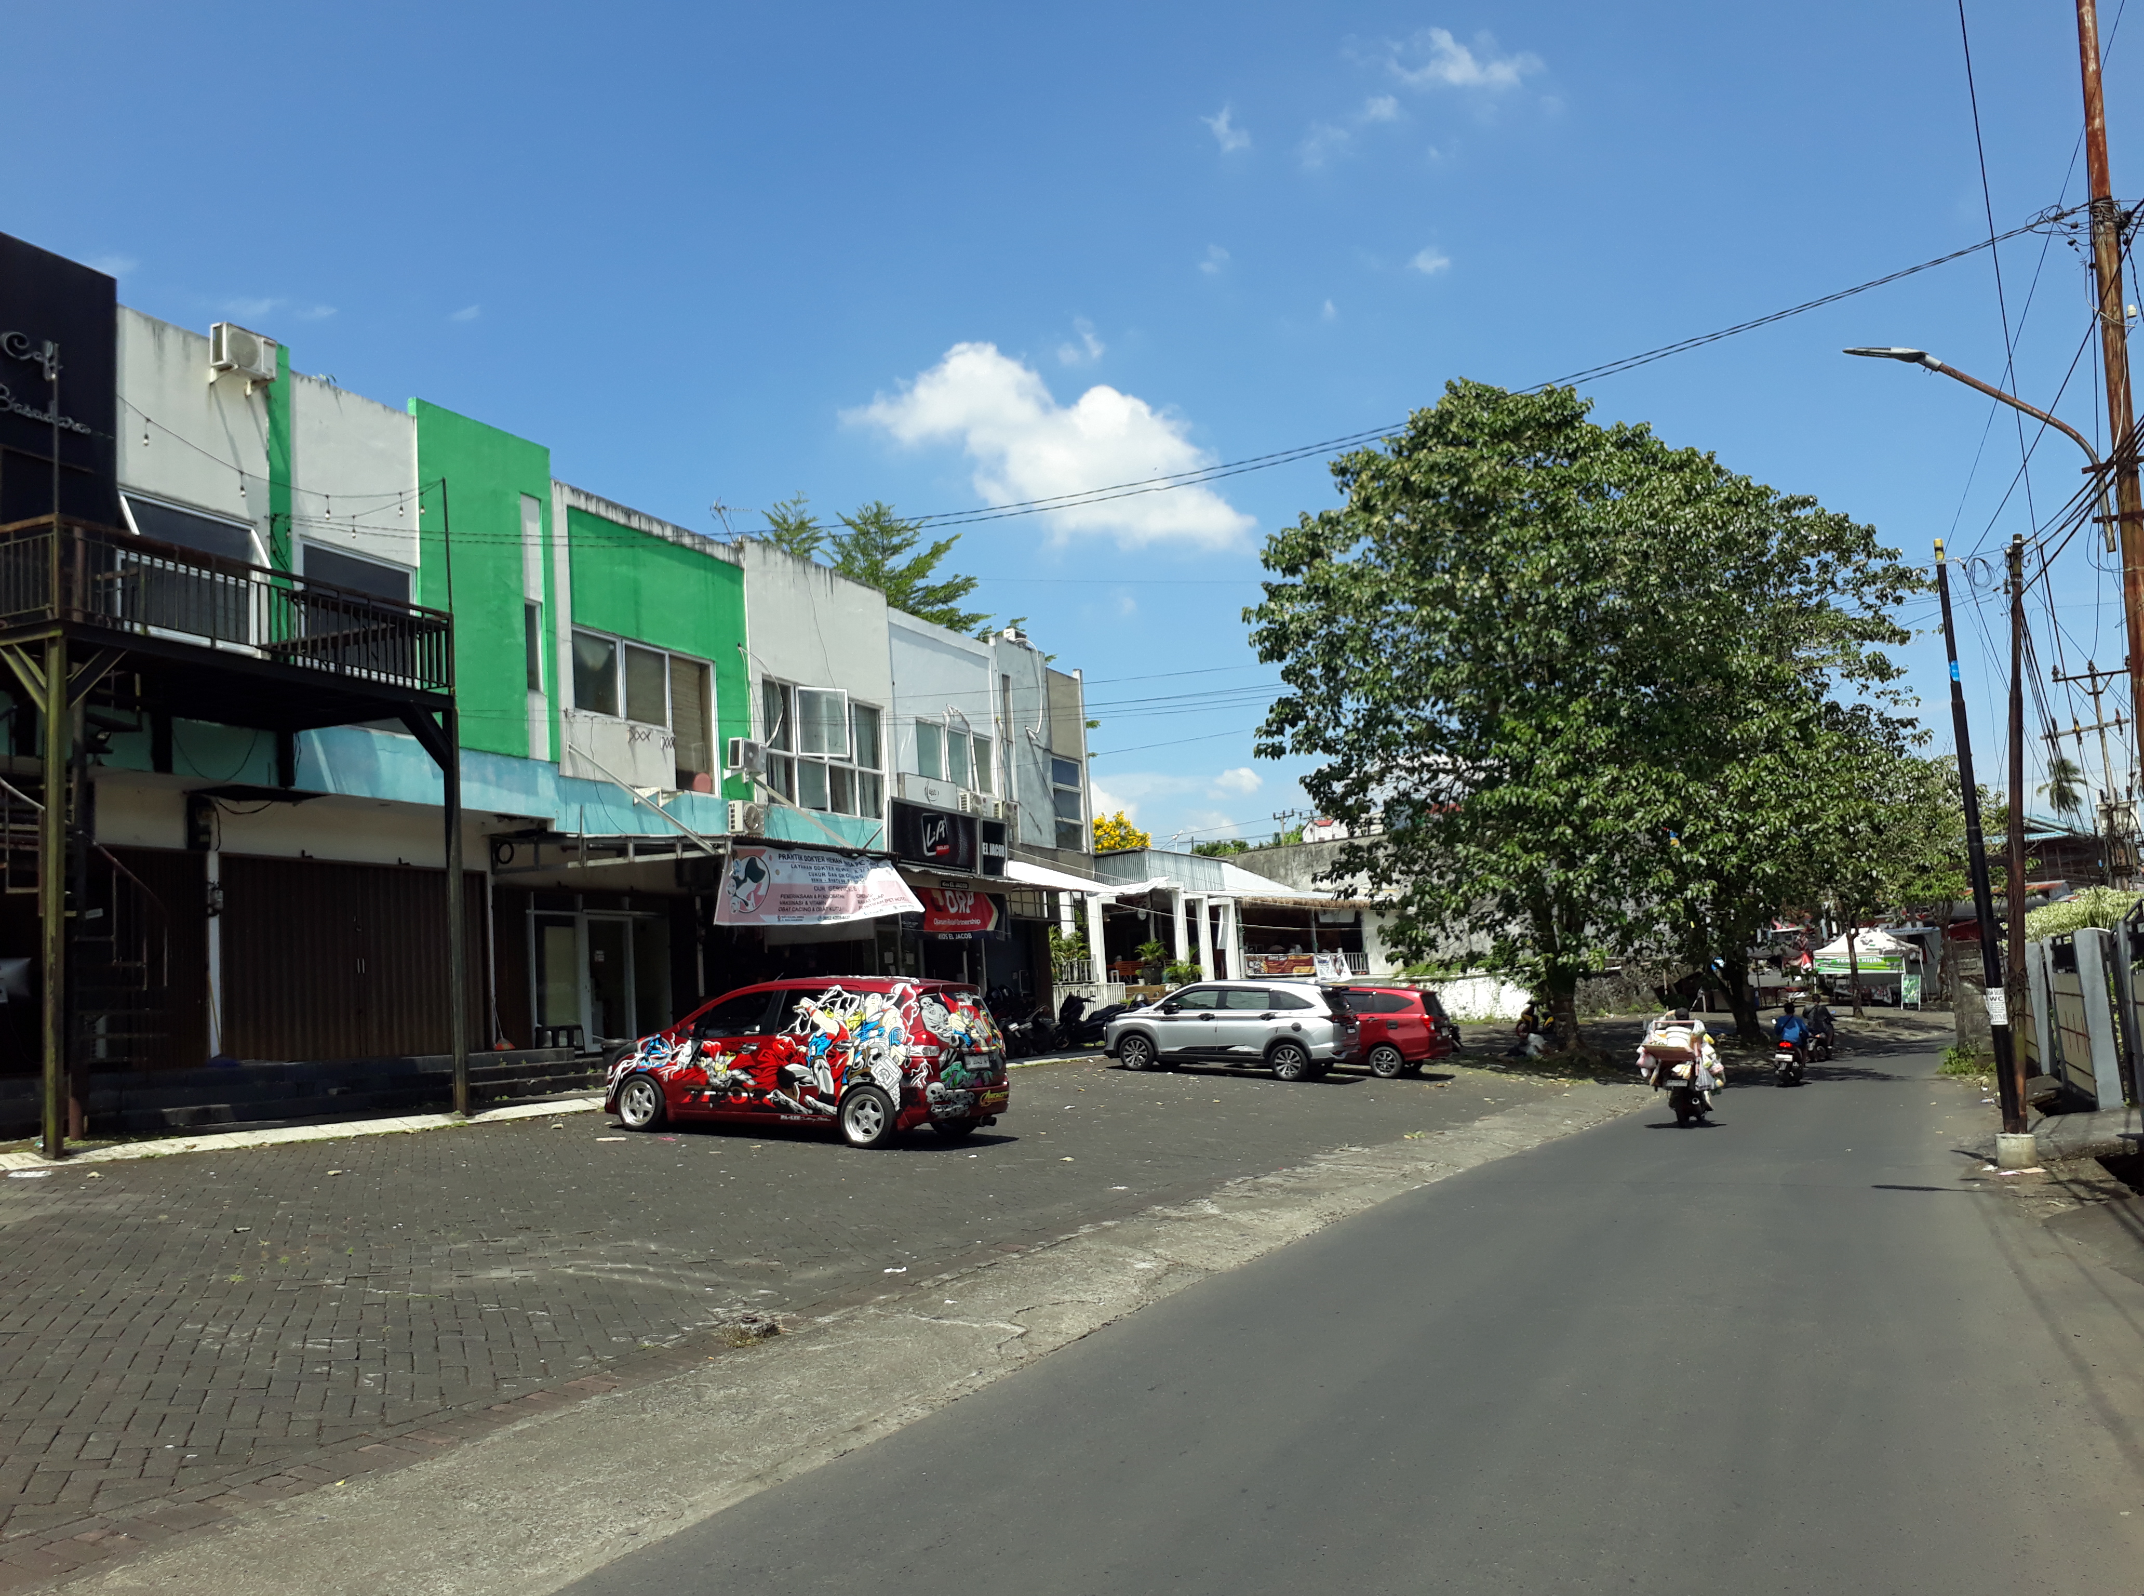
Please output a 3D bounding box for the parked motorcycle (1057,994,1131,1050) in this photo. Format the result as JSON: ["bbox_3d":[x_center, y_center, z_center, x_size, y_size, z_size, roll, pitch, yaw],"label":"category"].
[{"bbox_3d":[0.680,4.470,33.400,1.930,1.120,0.750,-2,-6,16],"label":"parked motorcycle"}]

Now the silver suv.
[{"bbox_3d":[2.830,4.090,29.900,4.470,1.680,1.760,-1,-6,21],"label":"silver suv"}]

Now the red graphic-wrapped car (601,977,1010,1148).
[{"bbox_3d":[-2.750,2.620,17.050,4.250,1.570,1.700,-1,-6,23],"label":"red graphic-wrapped car"}]

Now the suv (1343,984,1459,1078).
[{"bbox_3d":[4.950,4.330,31.200,4.100,1.600,1.670,-2,-6,28],"label":"suv"}]

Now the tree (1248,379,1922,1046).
[{"bbox_3d":[13.100,-2.100,43.000,16.600,17.200,15.000,-5,-7,17],"label":"tree"}]

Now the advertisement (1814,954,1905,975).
[{"bbox_3d":[27.800,5.850,59.000,2.950,0.700,0.080,-8,-8,35],"label":"advertisement"}]

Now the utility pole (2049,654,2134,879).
[{"bbox_3d":[29.100,0.970,46.600,2.100,9.800,0.900,-8,-8,32],"label":"utility pole"}]

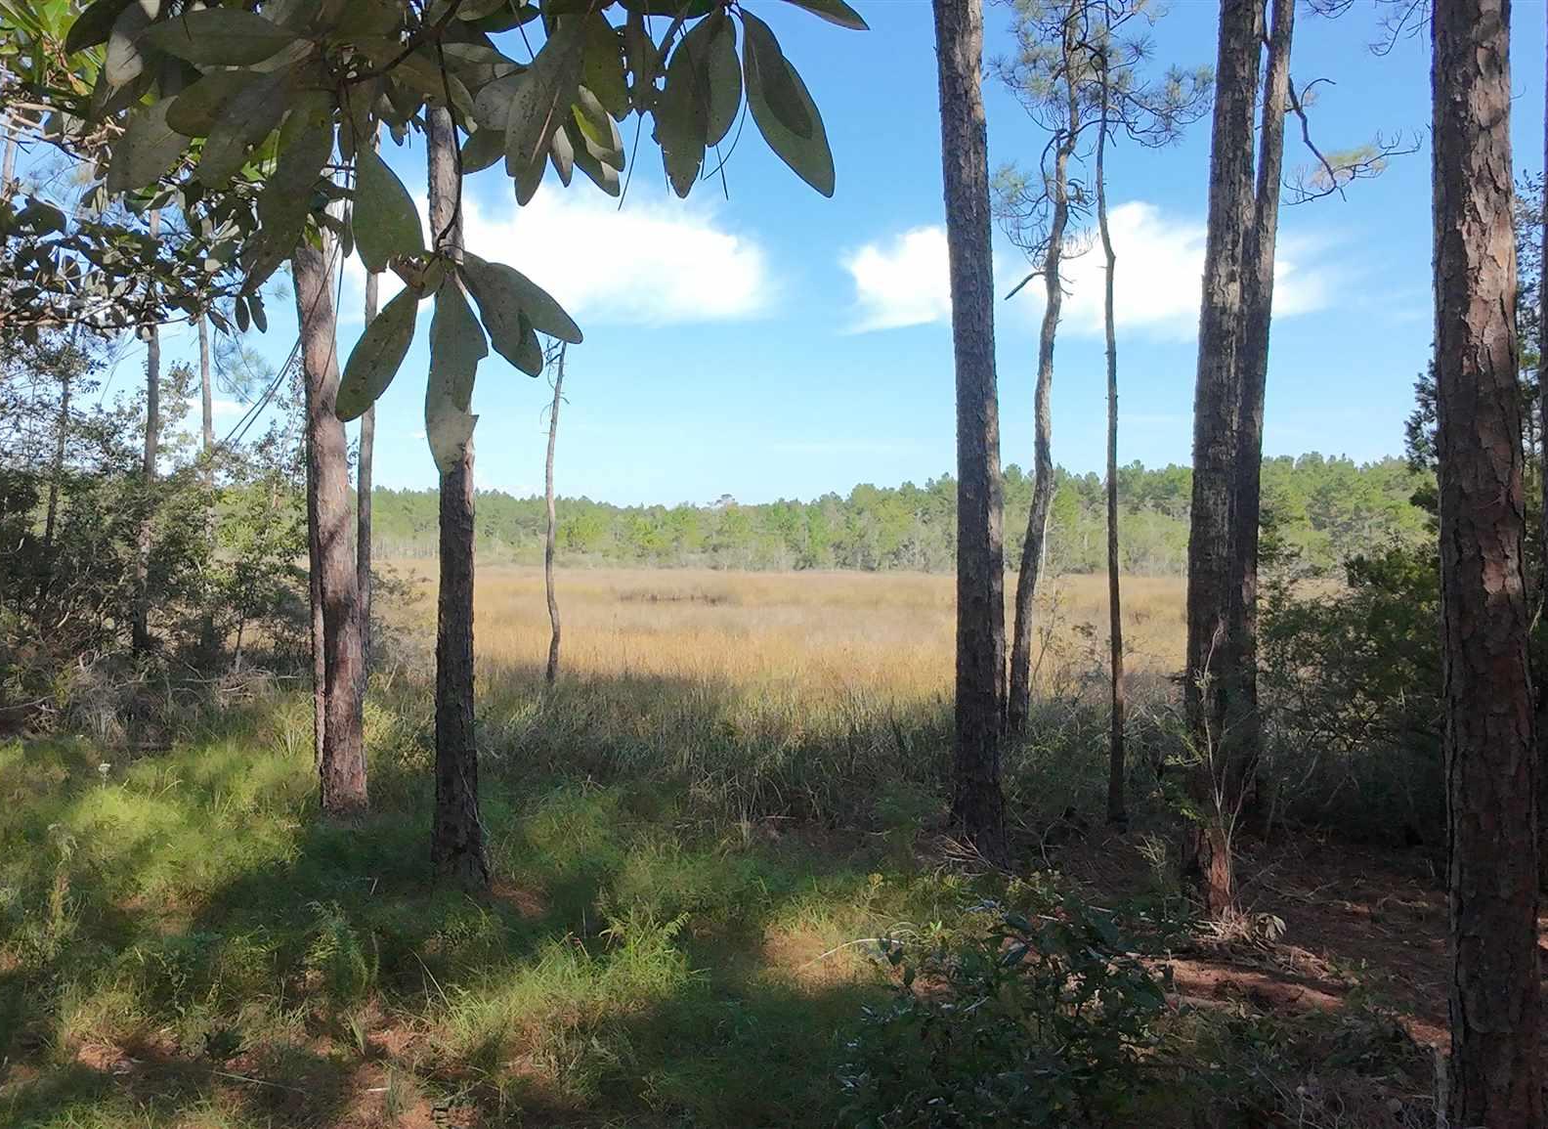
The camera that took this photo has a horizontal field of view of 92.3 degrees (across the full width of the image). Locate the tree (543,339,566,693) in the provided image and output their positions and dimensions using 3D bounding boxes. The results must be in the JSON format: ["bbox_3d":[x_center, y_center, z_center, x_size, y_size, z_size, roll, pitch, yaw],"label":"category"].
[{"bbox_3d":[-2.896,-0.670,9.800,0.300,4.750,0.300,0,0,0],"label":"tree"}]

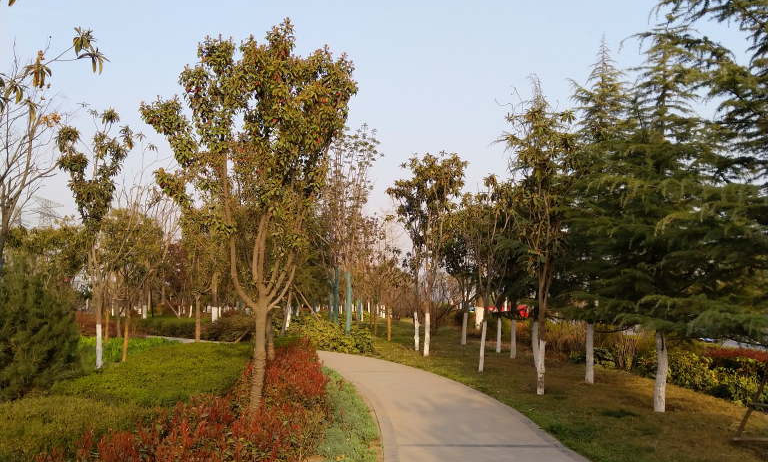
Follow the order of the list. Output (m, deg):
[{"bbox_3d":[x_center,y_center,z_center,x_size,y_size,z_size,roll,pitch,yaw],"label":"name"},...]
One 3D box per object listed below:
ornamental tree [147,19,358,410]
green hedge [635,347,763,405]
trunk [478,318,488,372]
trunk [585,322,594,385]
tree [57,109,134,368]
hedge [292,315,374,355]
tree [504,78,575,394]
[{"bbox_3d":[-1.345,0.019,7.327,2.059,4.355,1.894,0,-5,0],"label":"ornamental tree"},{"bbox_3d":[5.600,2.299,12.245,1.000,0.680,4.200,0,-5,0],"label":"green hedge"},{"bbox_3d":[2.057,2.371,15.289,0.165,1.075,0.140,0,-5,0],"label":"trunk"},{"bbox_3d":[3.667,2.171,13.200,0.155,1.104,0.150,0,-5,0],"label":"trunk"},{"bbox_3d":[-5.635,0.202,14.438,1.463,5.245,1.346,0,-5,0],"label":"tree"},{"bbox_3d":[-1.600,3.063,22.116,2.500,0.900,2.400,0,-5,0],"label":"hedge"},{"bbox_3d":[2.516,0.032,11.969,1.087,5.148,1.000,0,-5,0],"label":"tree"}]

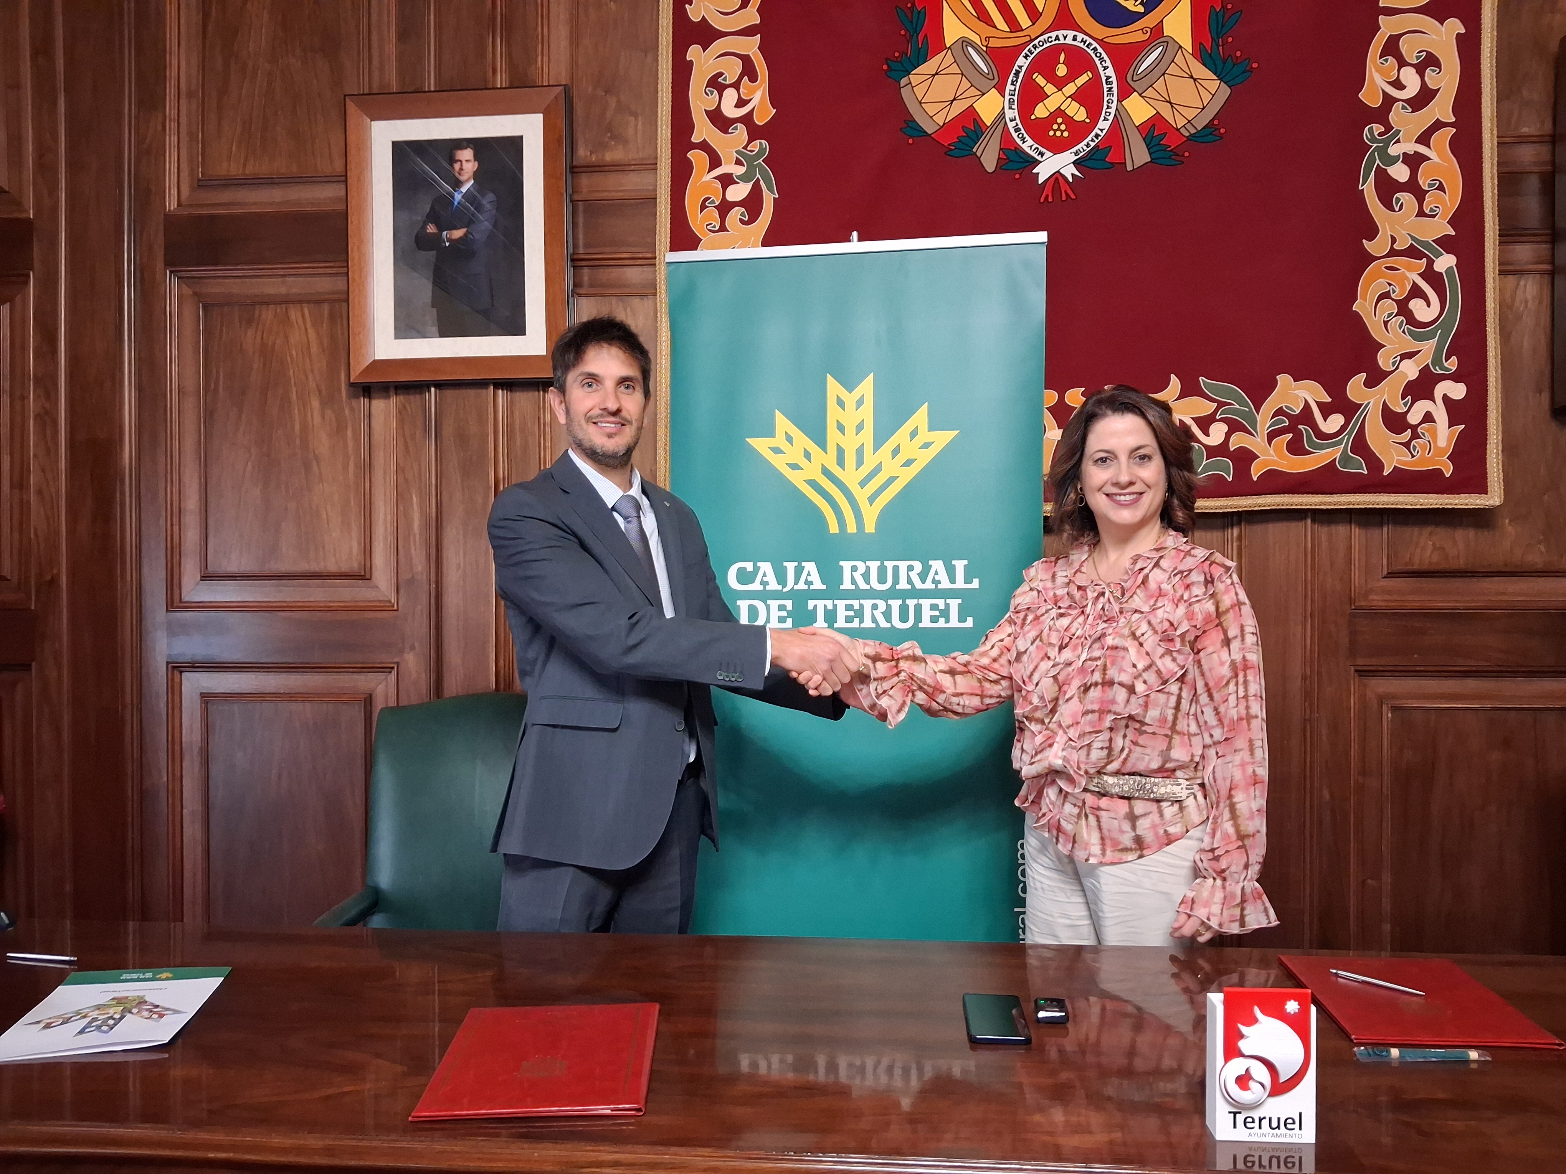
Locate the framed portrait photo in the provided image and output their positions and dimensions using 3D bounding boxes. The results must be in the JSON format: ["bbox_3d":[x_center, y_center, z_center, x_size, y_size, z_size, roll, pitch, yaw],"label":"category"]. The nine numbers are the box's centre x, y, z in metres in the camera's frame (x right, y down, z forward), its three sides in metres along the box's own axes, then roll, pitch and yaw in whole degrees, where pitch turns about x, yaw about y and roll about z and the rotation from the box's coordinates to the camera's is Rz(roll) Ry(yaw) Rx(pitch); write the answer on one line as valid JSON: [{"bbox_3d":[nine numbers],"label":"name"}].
[{"bbox_3d":[-0.765,-0.825,2.870,0.515,0.685,0.045,-1,0,5],"label":"framed portrait photo"}]

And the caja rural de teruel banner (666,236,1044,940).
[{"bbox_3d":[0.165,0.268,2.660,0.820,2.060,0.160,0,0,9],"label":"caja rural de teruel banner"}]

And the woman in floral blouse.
[{"bbox_3d":[0.460,0.484,2.050,0.700,1.640,0.420,0,0,14],"label":"woman in floral blouse"}]

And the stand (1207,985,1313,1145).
[{"bbox_3d":[0.494,0.489,1.260,0.102,0.157,0.046,0,0,5],"label":"stand"}]

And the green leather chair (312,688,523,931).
[{"bbox_3d":[-0.645,0.772,2.470,0.620,1.060,0.660,0,0,4],"label":"green leather chair"}]

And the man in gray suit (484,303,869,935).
[{"bbox_3d":[-0.225,0.419,2.090,0.540,1.770,0.480,0,0,-37],"label":"man in gray suit"}]

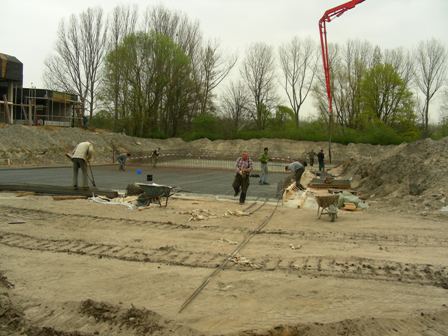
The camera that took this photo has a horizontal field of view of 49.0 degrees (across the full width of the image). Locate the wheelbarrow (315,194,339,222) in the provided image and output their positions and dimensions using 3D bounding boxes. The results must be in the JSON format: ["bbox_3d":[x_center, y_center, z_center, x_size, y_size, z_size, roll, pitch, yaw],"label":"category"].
[{"bbox_3d":[2.641,1.008,12.550,0.620,0.660,1.350,0,2,3],"label":"wheelbarrow"}]

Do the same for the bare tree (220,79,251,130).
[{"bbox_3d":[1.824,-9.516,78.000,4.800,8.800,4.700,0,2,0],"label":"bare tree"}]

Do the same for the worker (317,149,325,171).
[{"bbox_3d":[7.570,-0.556,38.500,0.550,1.730,0.400,-1,2,-18],"label":"worker"}]

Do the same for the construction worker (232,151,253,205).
[{"bbox_3d":[0.609,0.323,16.200,0.650,1.750,0.550,0,3,7],"label":"construction worker"}]

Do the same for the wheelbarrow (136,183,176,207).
[{"bbox_3d":[-2.082,0.861,15.400,1.380,0.700,0.680,0,3,0],"label":"wheelbarrow"}]

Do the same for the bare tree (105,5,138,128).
[{"bbox_3d":[-13.756,-13.487,66.000,5.200,16.800,5.000,0,3,0],"label":"bare tree"}]

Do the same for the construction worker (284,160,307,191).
[{"bbox_3d":[2.951,0.310,20.300,0.850,1.200,0.550,0,2,-9],"label":"construction worker"}]

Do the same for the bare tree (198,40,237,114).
[{"bbox_3d":[-1.022,-11.648,67.000,5.100,11.200,4.800,0,3,0],"label":"bare tree"}]

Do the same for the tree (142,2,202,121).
[{"bbox_3d":[-6.911,-13.353,66.000,8.000,16.800,7.500,0,3,0],"label":"tree"}]

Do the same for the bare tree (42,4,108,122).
[{"bbox_3d":[-19.495,-13.019,65.000,8.400,16.300,7.800,0,3,0],"label":"bare tree"}]

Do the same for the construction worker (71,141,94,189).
[{"bbox_3d":[-4.719,-0.083,16.400,0.720,1.580,0.600,-2,3,-41],"label":"construction worker"}]

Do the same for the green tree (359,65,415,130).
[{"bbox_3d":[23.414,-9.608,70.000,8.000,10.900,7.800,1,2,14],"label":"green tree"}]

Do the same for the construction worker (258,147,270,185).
[{"bbox_3d":[1.886,-0.079,22.900,0.550,1.750,0.480,-2,3,-37],"label":"construction worker"}]

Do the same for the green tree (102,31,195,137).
[{"bbox_3d":[-11.053,-12.225,72.000,13.400,15.600,12.500,0,2,-9],"label":"green tree"}]

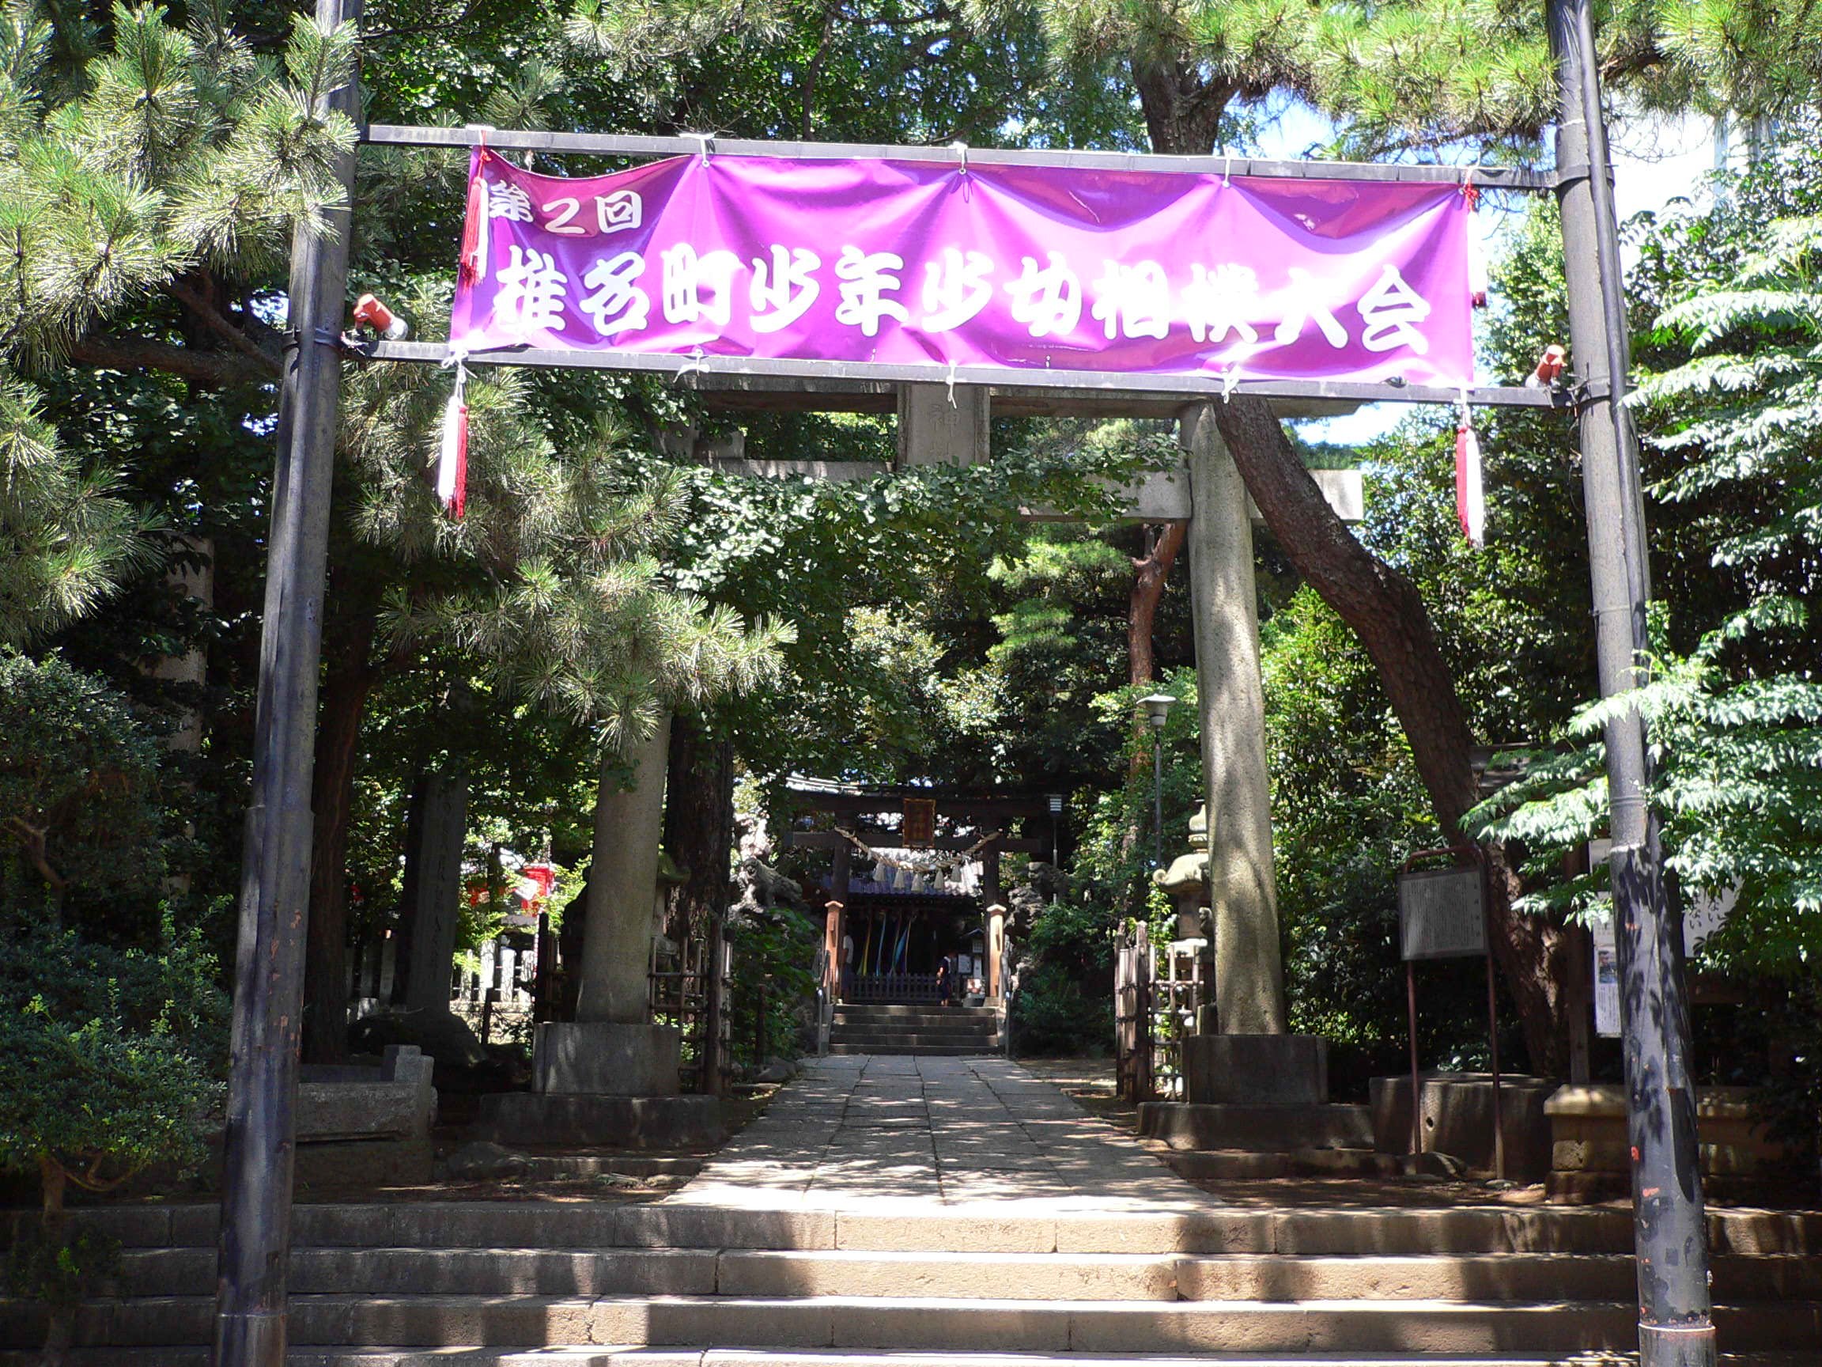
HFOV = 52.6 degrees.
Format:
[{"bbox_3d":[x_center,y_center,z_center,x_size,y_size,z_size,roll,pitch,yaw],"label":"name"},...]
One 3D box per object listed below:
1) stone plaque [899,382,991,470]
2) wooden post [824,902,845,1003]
[{"bbox_3d":[0.222,-1.978,12.750,0.630,0.992,0.140,1,-5,0],"label":"stone plaque"},{"bbox_3d":[-1.169,4.077,28.022,0.280,1.545,0.280,1,-12,0],"label":"wooden post"}]

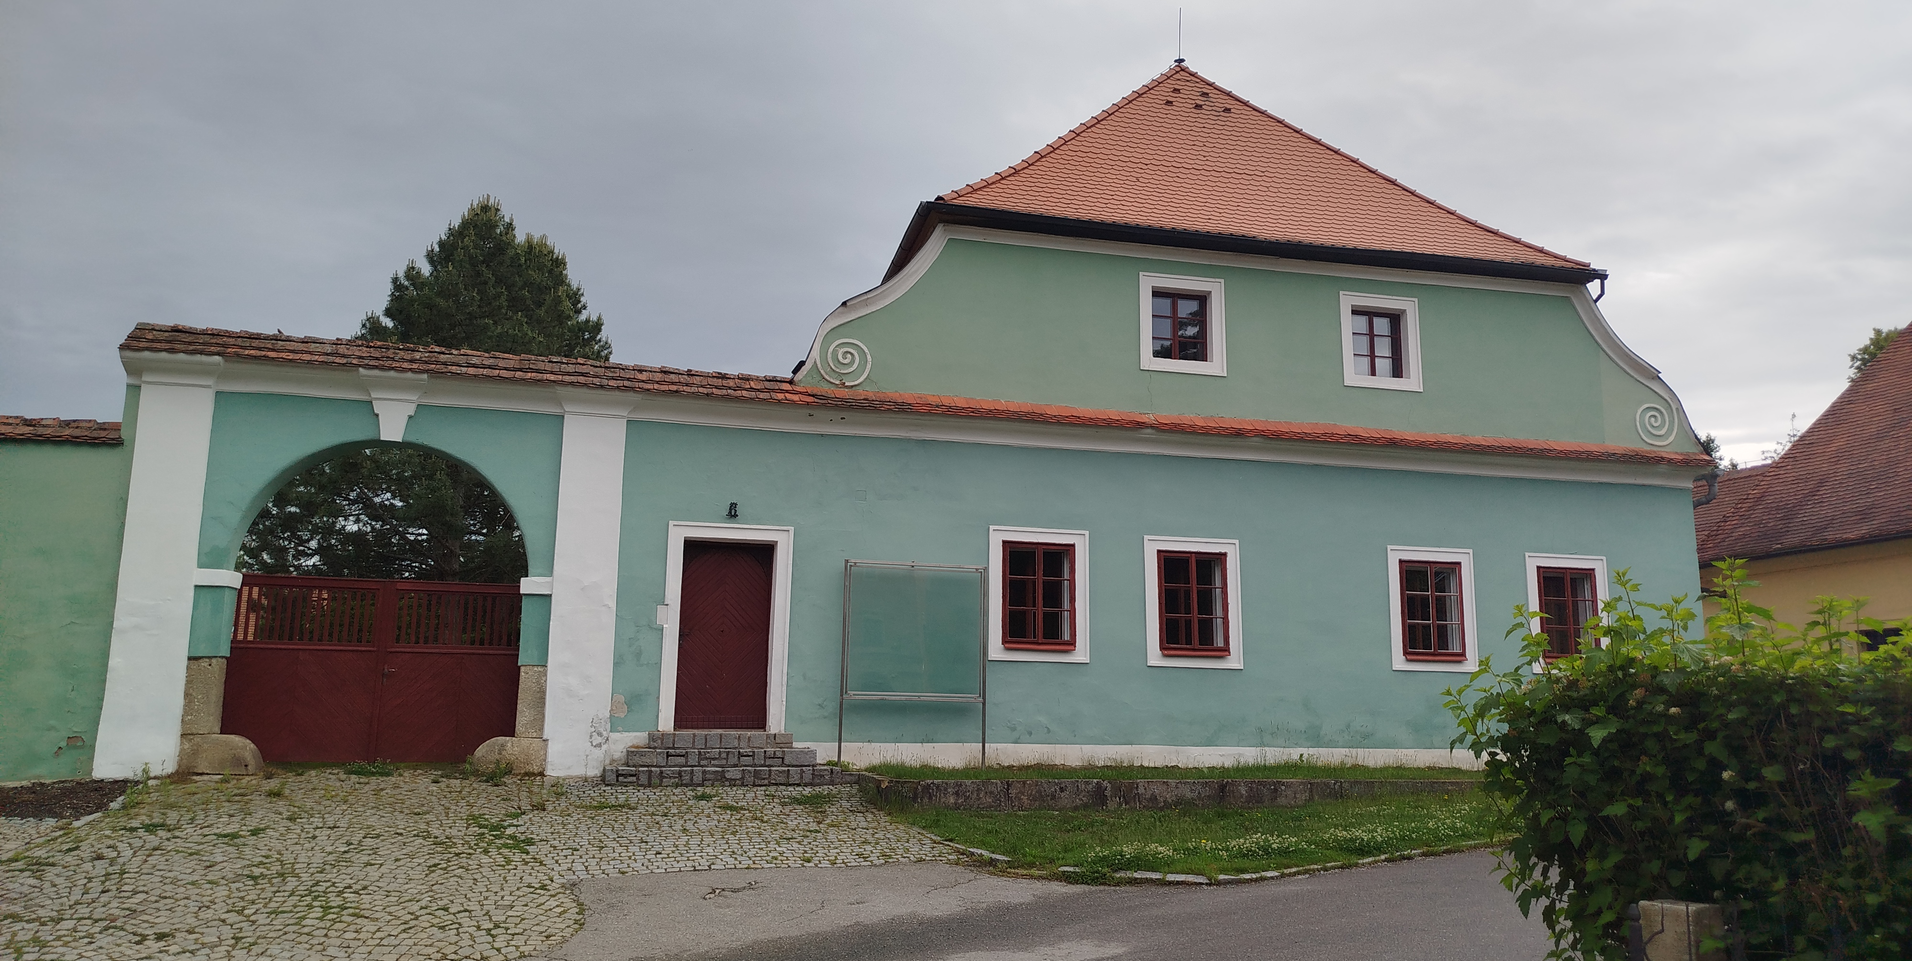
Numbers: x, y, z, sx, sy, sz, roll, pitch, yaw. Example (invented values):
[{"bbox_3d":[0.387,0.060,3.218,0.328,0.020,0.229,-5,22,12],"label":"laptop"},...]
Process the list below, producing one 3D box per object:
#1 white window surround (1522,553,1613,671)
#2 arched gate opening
[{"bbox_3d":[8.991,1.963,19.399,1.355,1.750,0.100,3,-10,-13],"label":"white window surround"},{"bbox_3d":[-6.877,1.444,15.886,3.328,3.808,0.550,3,-10,-13],"label":"arched gate opening"}]

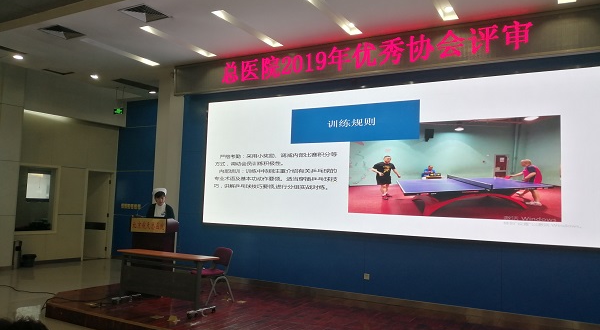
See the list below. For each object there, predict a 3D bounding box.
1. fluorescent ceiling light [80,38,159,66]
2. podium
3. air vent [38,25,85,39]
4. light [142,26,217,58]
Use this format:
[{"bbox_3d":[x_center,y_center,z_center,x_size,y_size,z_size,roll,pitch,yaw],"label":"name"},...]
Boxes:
[{"bbox_3d":[-3.293,-2.092,8.331,0.200,0.080,1.650,0,-4,28],"label":"fluorescent ceiling light"},{"bbox_3d":[-2.479,1.460,7.698,0.670,1.130,0.500,1,-3,8],"label":"podium"},{"bbox_3d":[-3.826,-2.155,7.274,0.500,0.070,0.500,0,-4,28],"label":"air vent"},{"bbox_3d":[-2.009,-2.099,7.649,0.200,0.080,1.650,0,-4,28],"label":"light"}]

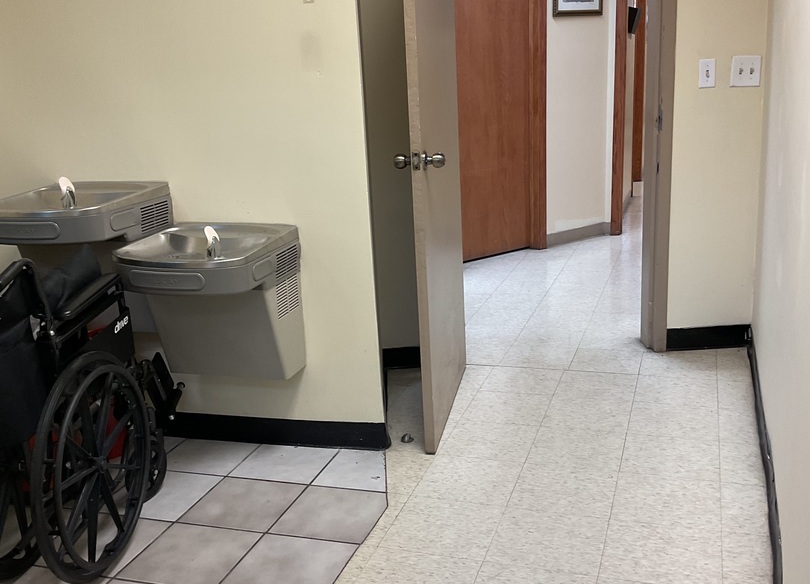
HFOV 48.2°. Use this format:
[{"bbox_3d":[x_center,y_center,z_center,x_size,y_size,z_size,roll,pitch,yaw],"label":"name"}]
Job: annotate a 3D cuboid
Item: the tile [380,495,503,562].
[{"bbox_3d":[0.116,0.686,2.629,0.305,0.014,0.305,2,16,18],"label":"tile"}]

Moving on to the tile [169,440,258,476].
[{"bbox_3d":[-0.708,0.586,3.198,0.308,0.010,0.252,2,16,18],"label":"tile"}]

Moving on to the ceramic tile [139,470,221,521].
[{"bbox_3d":[-0.798,0.660,2.949,0.304,0.010,0.304,2,16,18],"label":"ceramic tile"}]

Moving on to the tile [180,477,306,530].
[{"bbox_3d":[-0.501,0.664,2.831,0.296,0.014,0.300,2,16,18],"label":"tile"}]

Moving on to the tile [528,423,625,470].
[{"bbox_3d":[0.593,0.534,3.091,0.305,0.014,0.305,2,16,18],"label":"tile"}]

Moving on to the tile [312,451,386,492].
[{"bbox_3d":[-0.137,0.593,3.020,0.263,0.014,0.283,2,16,18],"label":"tile"}]

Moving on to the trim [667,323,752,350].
[{"bbox_3d":[1.331,0.203,3.955,0.365,0.104,0.012,-3,15,-1],"label":"trim"}]

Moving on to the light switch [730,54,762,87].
[{"bbox_3d":[1.394,-0.898,3.685,0.118,0.119,0.018,-4,15,-1],"label":"light switch"}]

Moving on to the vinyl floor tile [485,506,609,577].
[{"bbox_3d":[0.406,0.701,2.549,0.307,0.010,0.307,2,16,18],"label":"vinyl floor tile"}]

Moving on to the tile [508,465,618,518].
[{"bbox_3d":[0.499,0.615,2.813,0.305,0.014,0.305,2,16,18],"label":"tile"}]

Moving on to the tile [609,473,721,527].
[{"bbox_3d":[0.788,0.625,2.718,0.305,0.014,0.305,2,16,18],"label":"tile"}]

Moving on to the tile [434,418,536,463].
[{"bbox_3d":[0.303,0.524,3.186,0.305,0.014,0.305,2,16,18],"label":"tile"}]

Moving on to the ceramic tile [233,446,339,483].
[{"bbox_3d":[-0.410,0.586,3.098,0.294,0.014,0.269,2,16,18],"label":"ceramic tile"}]

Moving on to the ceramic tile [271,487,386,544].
[{"bbox_3d":[-0.219,0.680,2.757,0.296,0.010,0.304,2,16,18],"label":"ceramic tile"}]

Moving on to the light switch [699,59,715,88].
[{"bbox_3d":[1.223,-0.883,3.657,0.070,0.115,0.015,-3,15,-1],"label":"light switch"}]

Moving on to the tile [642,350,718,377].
[{"bbox_3d":[1.159,0.307,3.819,0.305,0.014,0.305,2,16,18],"label":"tile"}]

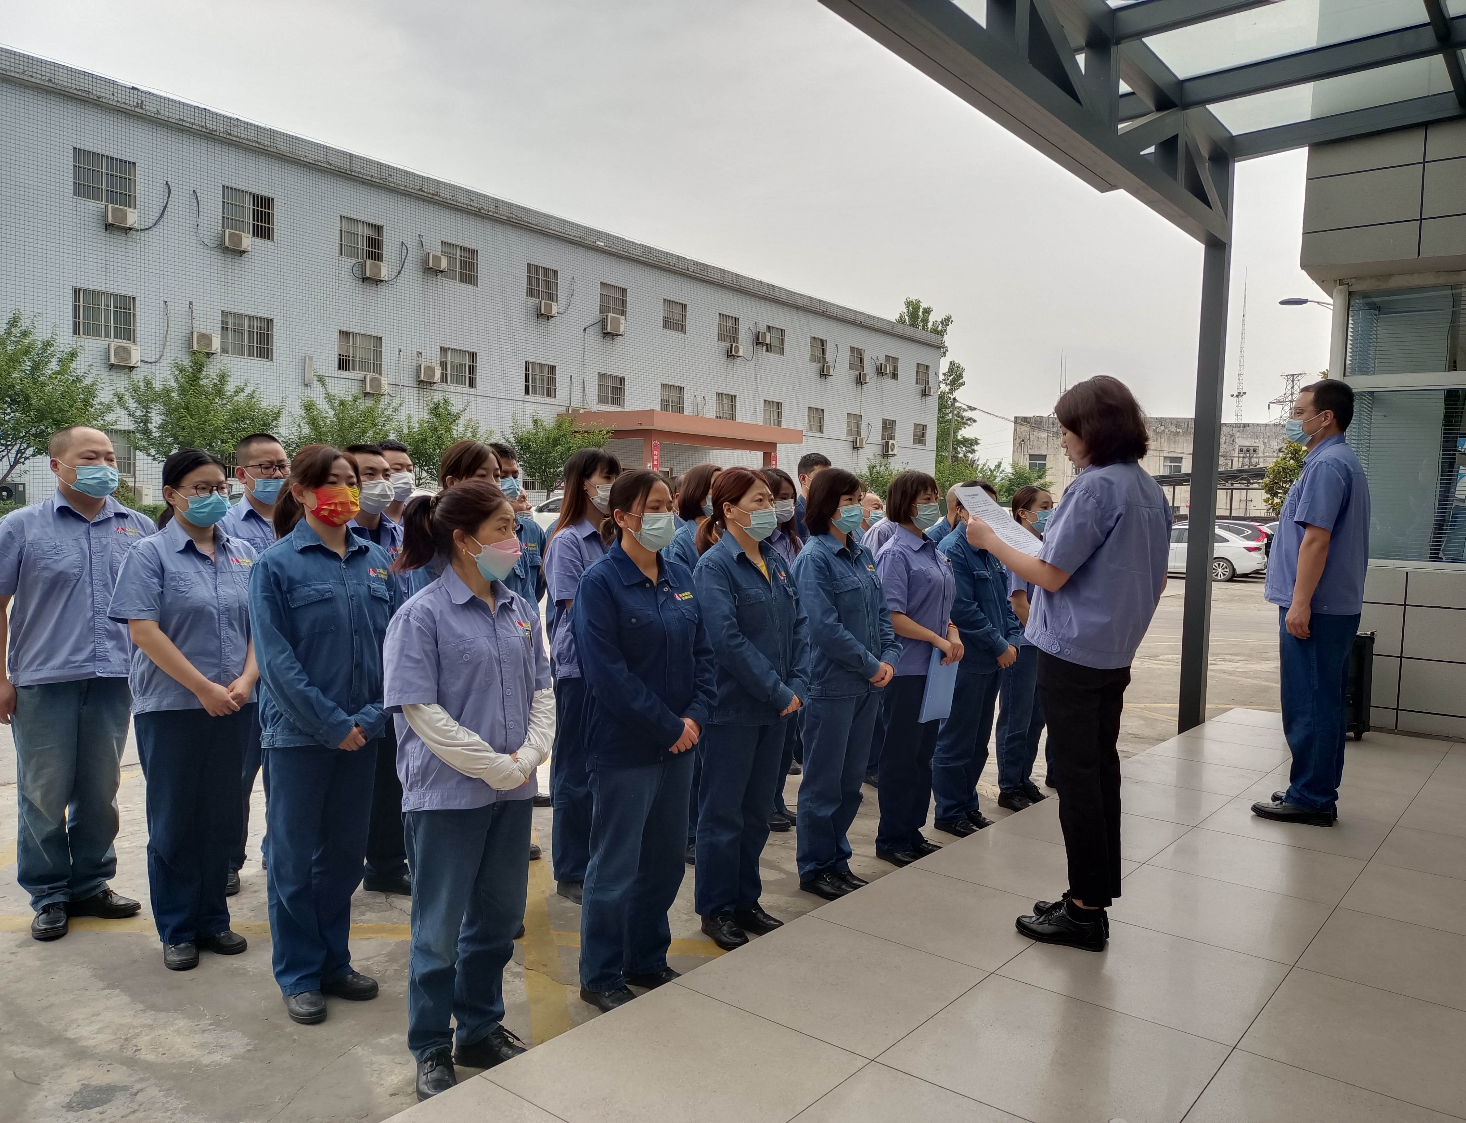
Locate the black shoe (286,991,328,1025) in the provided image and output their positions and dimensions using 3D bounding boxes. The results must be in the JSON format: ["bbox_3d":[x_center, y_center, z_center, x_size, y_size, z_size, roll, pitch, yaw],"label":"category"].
[{"bbox_3d":[-1.250,1.232,3.125,0.100,0.100,0.255,0,3,-32],"label":"black shoe"}]

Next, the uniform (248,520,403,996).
[{"bbox_3d":[-1.190,0.569,3.175,0.350,1.375,0.470,4,4,41],"label":"uniform"}]

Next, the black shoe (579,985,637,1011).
[{"bbox_3d":[-0.359,1.252,3.200,0.100,0.100,0.260,-1,4,-43],"label":"black shoe"}]

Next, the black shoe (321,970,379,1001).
[{"bbox_3d":[-1.176,1.230,3.228,0.260,0.100,0.100,2,3,17],"label":"black shoe"}]

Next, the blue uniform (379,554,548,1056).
[{"bbox_3d":[-0.673,0.635,2.779,0.280,1.255,0.450,4,4,42],"label":"blue uniform"}]

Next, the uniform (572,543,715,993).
[{"bbox_3d":[-0.275,0.605,3.250,0.350,1.330,0.480,4,4,40],"label":"uniform"}]

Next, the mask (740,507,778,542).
[{"bbox_3d":[0.087,-0.128,3.745,0.090,0.120,0.150,4,4,40],"label":"mask"}]

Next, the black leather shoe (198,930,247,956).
[{"bbox_3d":[-1.695,1.202,3.521,0.260,0.100,0.100,2,3,19],"label":"black leather shoe"}]

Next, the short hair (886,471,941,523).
[{"bbox_3d":[0.780,-0.281,4.680,0.225,0.235,0.195,4,4,42],"label":"short hair"}]

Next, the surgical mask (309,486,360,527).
[{"bbox_3d":[-1.124,-0.157,3.060,0.080,0.115,0.135,4,4,36],"label":"surgical mask"}]

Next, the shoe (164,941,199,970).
[{"bbox_3d":[-1.760,1.205,3.450,0.100,0.100,0.260,0,3,-30],"label":"shoe"}]

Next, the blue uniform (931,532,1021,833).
[{"bbox_3d":[1.132,0.529,5.020,0.290,1.380,0.450,4,4,39],"label":"blue uniform"}]

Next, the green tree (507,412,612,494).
[{"bbox_3d":[-5.604,-2.619,34.889,3.400,4.363,3.500,4,4,39],"label":"green tree"}]

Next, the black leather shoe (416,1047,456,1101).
[{"bbox_3d":[-0.766,1.263,2.746,0.098,0.100,0.250,0,3,-23],"label":"black leather shoe"}]

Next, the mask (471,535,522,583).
[{"bbox_3d":[-0.607,-0.013,2.754,0.100,0.112,0.130,2,3,11],"label":"mask"}]

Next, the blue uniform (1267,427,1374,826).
[{"bbox_3d":[2.355,0.255,4.380,0.330,1.500,0.490,4,4,39],"label":"blue uniform"}]

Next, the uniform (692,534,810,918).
[{"bbox_3d":[0.055,0.583,3.800,0.350,1.355,0.470,4,4,39],"label":"uniform"}]

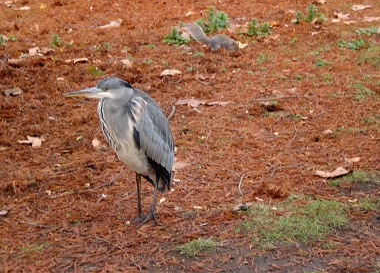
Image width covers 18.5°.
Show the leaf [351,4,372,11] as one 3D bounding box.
[{"bbox_3d":[1.422,-1.070,9.653,0.180,0.030,0.140,0,16,0],"label":"leaf"}]

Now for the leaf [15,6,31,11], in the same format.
[{"bbox_3d":[-1.359,-1.038,9.439,0.130,0.020,0.084,0,15,0],"label":"leaf"}]

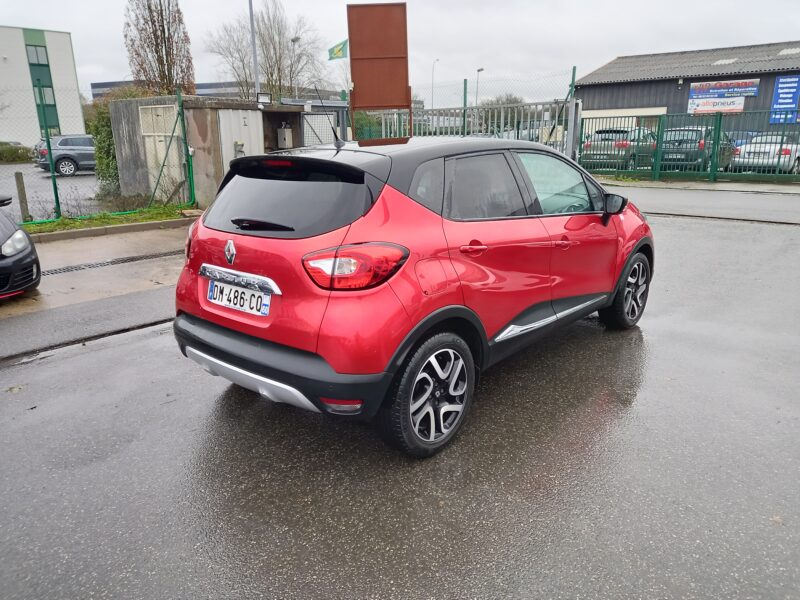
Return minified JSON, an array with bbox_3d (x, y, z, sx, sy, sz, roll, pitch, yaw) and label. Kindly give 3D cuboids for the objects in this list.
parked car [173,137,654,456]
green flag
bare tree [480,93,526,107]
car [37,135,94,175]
[{"bbox_3d":[0.483,-0.389,4.294,1.820,1.566,4.120,10,19,41],"label":"parked car"},{"bbox_3d":[-4.470,-18.136,42.000,1.500,1.400,0.300,-3,13,-5],"label":"green flag"},{"bbox_3d":[9.852,-17.372,55.000,4.700,4.700,4.400,0,13,10],"label":"bare tree"},{"bbox_3d":[-12.468,-6.021,24.040,4.480,1.650,1.850,-10,15,-30],"label":"car"}]

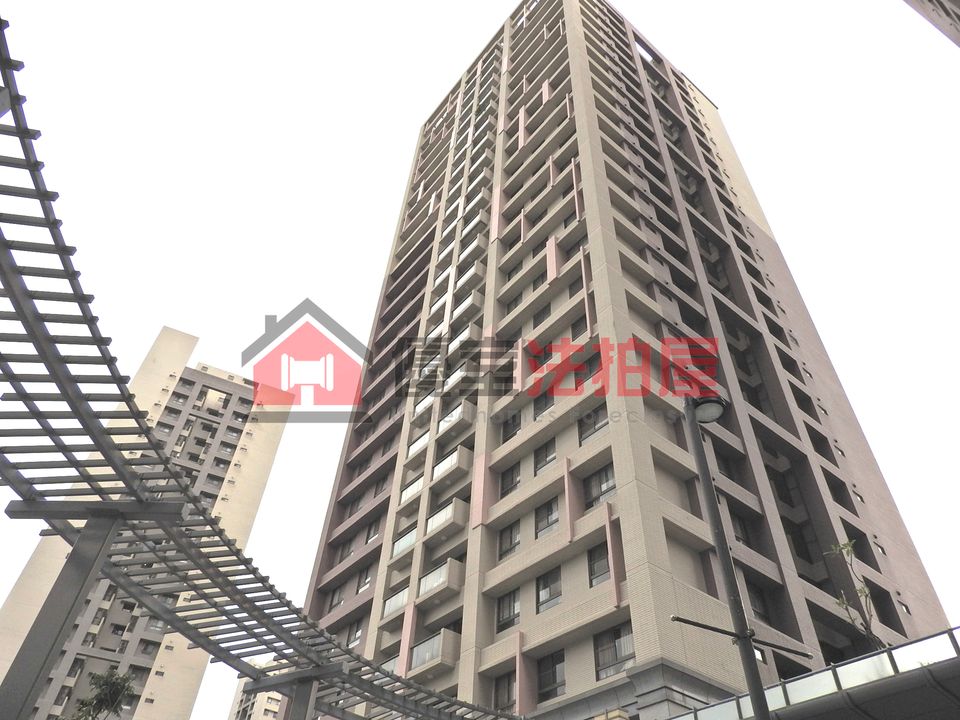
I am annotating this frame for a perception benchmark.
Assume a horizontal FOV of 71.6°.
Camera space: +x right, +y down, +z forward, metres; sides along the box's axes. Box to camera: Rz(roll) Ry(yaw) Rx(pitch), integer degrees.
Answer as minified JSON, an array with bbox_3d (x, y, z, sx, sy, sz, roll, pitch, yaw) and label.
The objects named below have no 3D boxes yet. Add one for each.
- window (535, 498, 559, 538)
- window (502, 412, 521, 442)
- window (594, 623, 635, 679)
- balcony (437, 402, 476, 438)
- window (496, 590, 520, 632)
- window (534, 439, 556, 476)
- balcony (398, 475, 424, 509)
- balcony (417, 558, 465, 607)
[{"bbox_3d":[2.879,6.767,28.416,0.160,1.520,1.439,31,-51,-24],"label":"window"},{"bbox_3d":[1.641,3.474,33.709,0.150,1.521,1.446,32,-52,-24],"label":"window"},{"bbox_3d":[4.494,9.607,22.024,0.160,1.545,1.846,31,-51,-24],"label":"window"},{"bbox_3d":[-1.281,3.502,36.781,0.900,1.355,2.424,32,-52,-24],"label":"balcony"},{"bbox_3d":[1.205,10.159,26.913,0.170,1.530,1.460,31,-51,-24],"label":"window"},{"bbox_3d":[3.035,4.493,30.765,0.160,1.496,1.439,31,-51,-24],"label":"window"},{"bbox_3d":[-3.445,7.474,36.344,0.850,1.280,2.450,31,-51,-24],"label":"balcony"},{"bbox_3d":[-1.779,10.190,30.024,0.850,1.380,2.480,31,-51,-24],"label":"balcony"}]

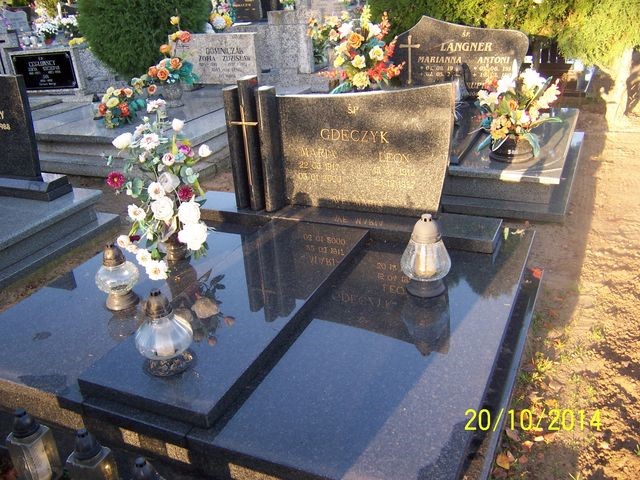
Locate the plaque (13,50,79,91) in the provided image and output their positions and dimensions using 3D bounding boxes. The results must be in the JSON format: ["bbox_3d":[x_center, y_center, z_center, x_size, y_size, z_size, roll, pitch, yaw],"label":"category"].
[{"bbox_3d":[-3.045,-1.880,6.780,0.640,0.400,0.040,1,26,13],"label":"plaque"}]

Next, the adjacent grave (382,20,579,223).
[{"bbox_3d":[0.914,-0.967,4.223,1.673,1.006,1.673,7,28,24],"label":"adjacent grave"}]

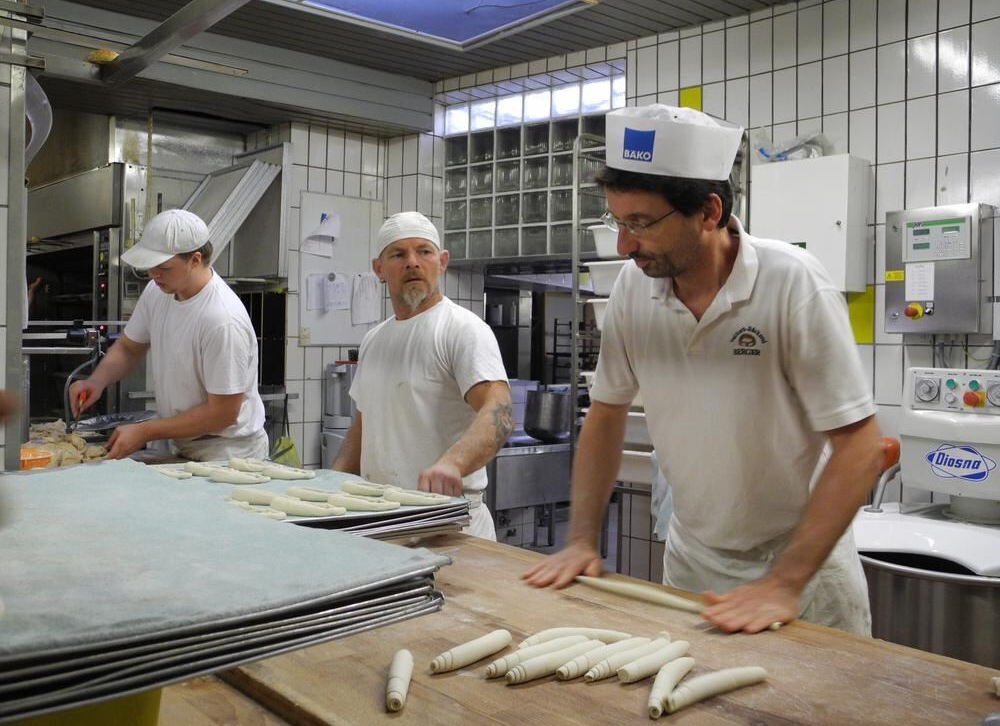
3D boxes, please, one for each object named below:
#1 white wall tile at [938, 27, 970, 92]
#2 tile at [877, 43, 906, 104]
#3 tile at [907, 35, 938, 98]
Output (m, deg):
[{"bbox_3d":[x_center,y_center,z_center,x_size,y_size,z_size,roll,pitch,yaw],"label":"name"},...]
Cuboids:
[{"bbox_3d":[1.827,-1.222,3.725,0.010,0.244,0.118,0,0,-44],"label":"white wall tile"},{"bbox_3d":[1.637,-1.209,3.862,0.010,0.243,0.117,0,1,-44],"label":"tile"},{"bbox_3d":[1.722,-1.208,3.770,0.118,0.244,0.010,2,1,44],"label":"tile"}]

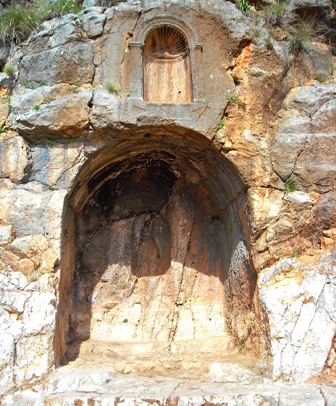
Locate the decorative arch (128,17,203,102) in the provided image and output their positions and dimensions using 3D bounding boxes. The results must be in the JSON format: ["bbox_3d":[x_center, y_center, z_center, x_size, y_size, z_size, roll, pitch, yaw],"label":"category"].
[{"bbox_3d":[-0.040,-2.646,8.679,1.373,2.054,0.480,0,-25,-5],"label":"decorative arch"}]

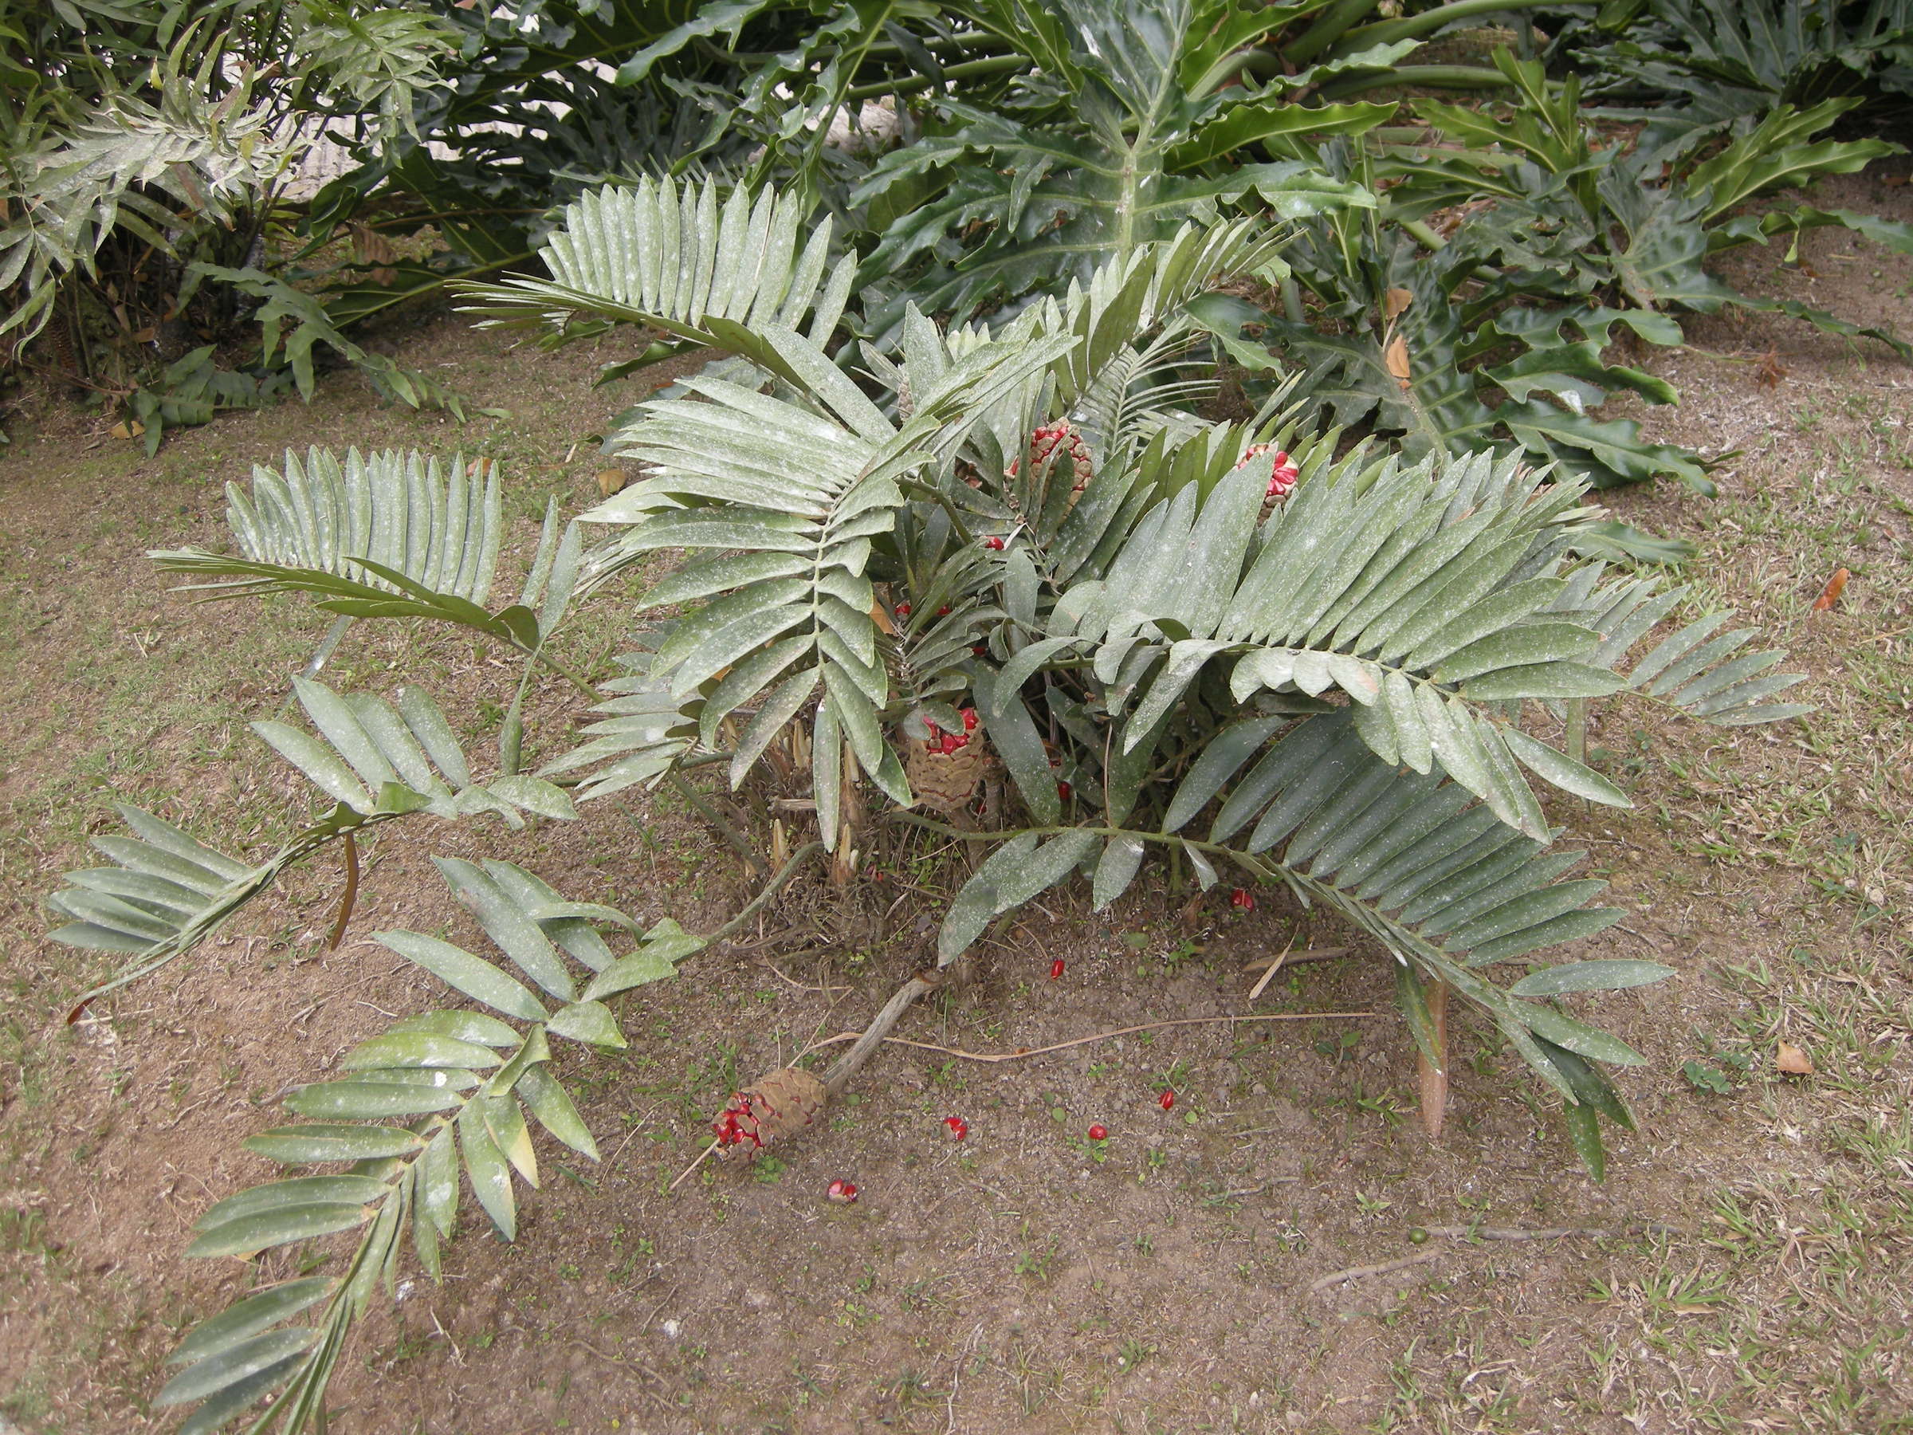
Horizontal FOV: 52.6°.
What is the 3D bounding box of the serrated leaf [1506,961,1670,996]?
[{"bbox_3d":[0.578,0.239,1.759,0.147,0.015,0.036,-8,53,5],"label":"serrated leaf"}]

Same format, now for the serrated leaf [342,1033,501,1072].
[{"bbox_3d":[-0.476,0.303,1.728,0.138,0.020,0.034,0,53,-9],"label":"serrated leaf"}]

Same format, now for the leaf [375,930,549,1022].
[{"bbox_3d":[-0.463,0.242,1.811,0.188,0.018,0.046,24,54,9],"label":"leaf"}]

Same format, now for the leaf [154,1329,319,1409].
[{"bbox_3d":[-0.562,0.506,1.507,0.125,0.015,0.032,-20,56,-27],"label":"leaf"}]

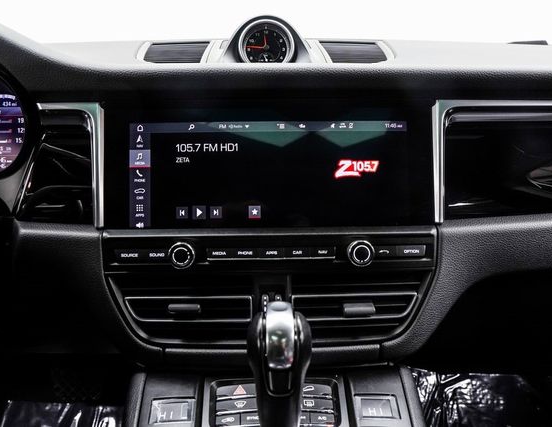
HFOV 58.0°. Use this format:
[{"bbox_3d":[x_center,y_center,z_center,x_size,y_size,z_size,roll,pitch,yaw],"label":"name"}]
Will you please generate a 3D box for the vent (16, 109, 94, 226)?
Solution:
[{"bbox_3d":[-0.212,-0.044,0.478,0.074,0.109,0.040,-1,-3,0],"label":"vent"}]

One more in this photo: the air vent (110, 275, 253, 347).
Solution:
[{"bbox_3d":[-0.088,0.090,0.465,0.135,0.066,0.035,0,0,0],"label":"air vent"}]

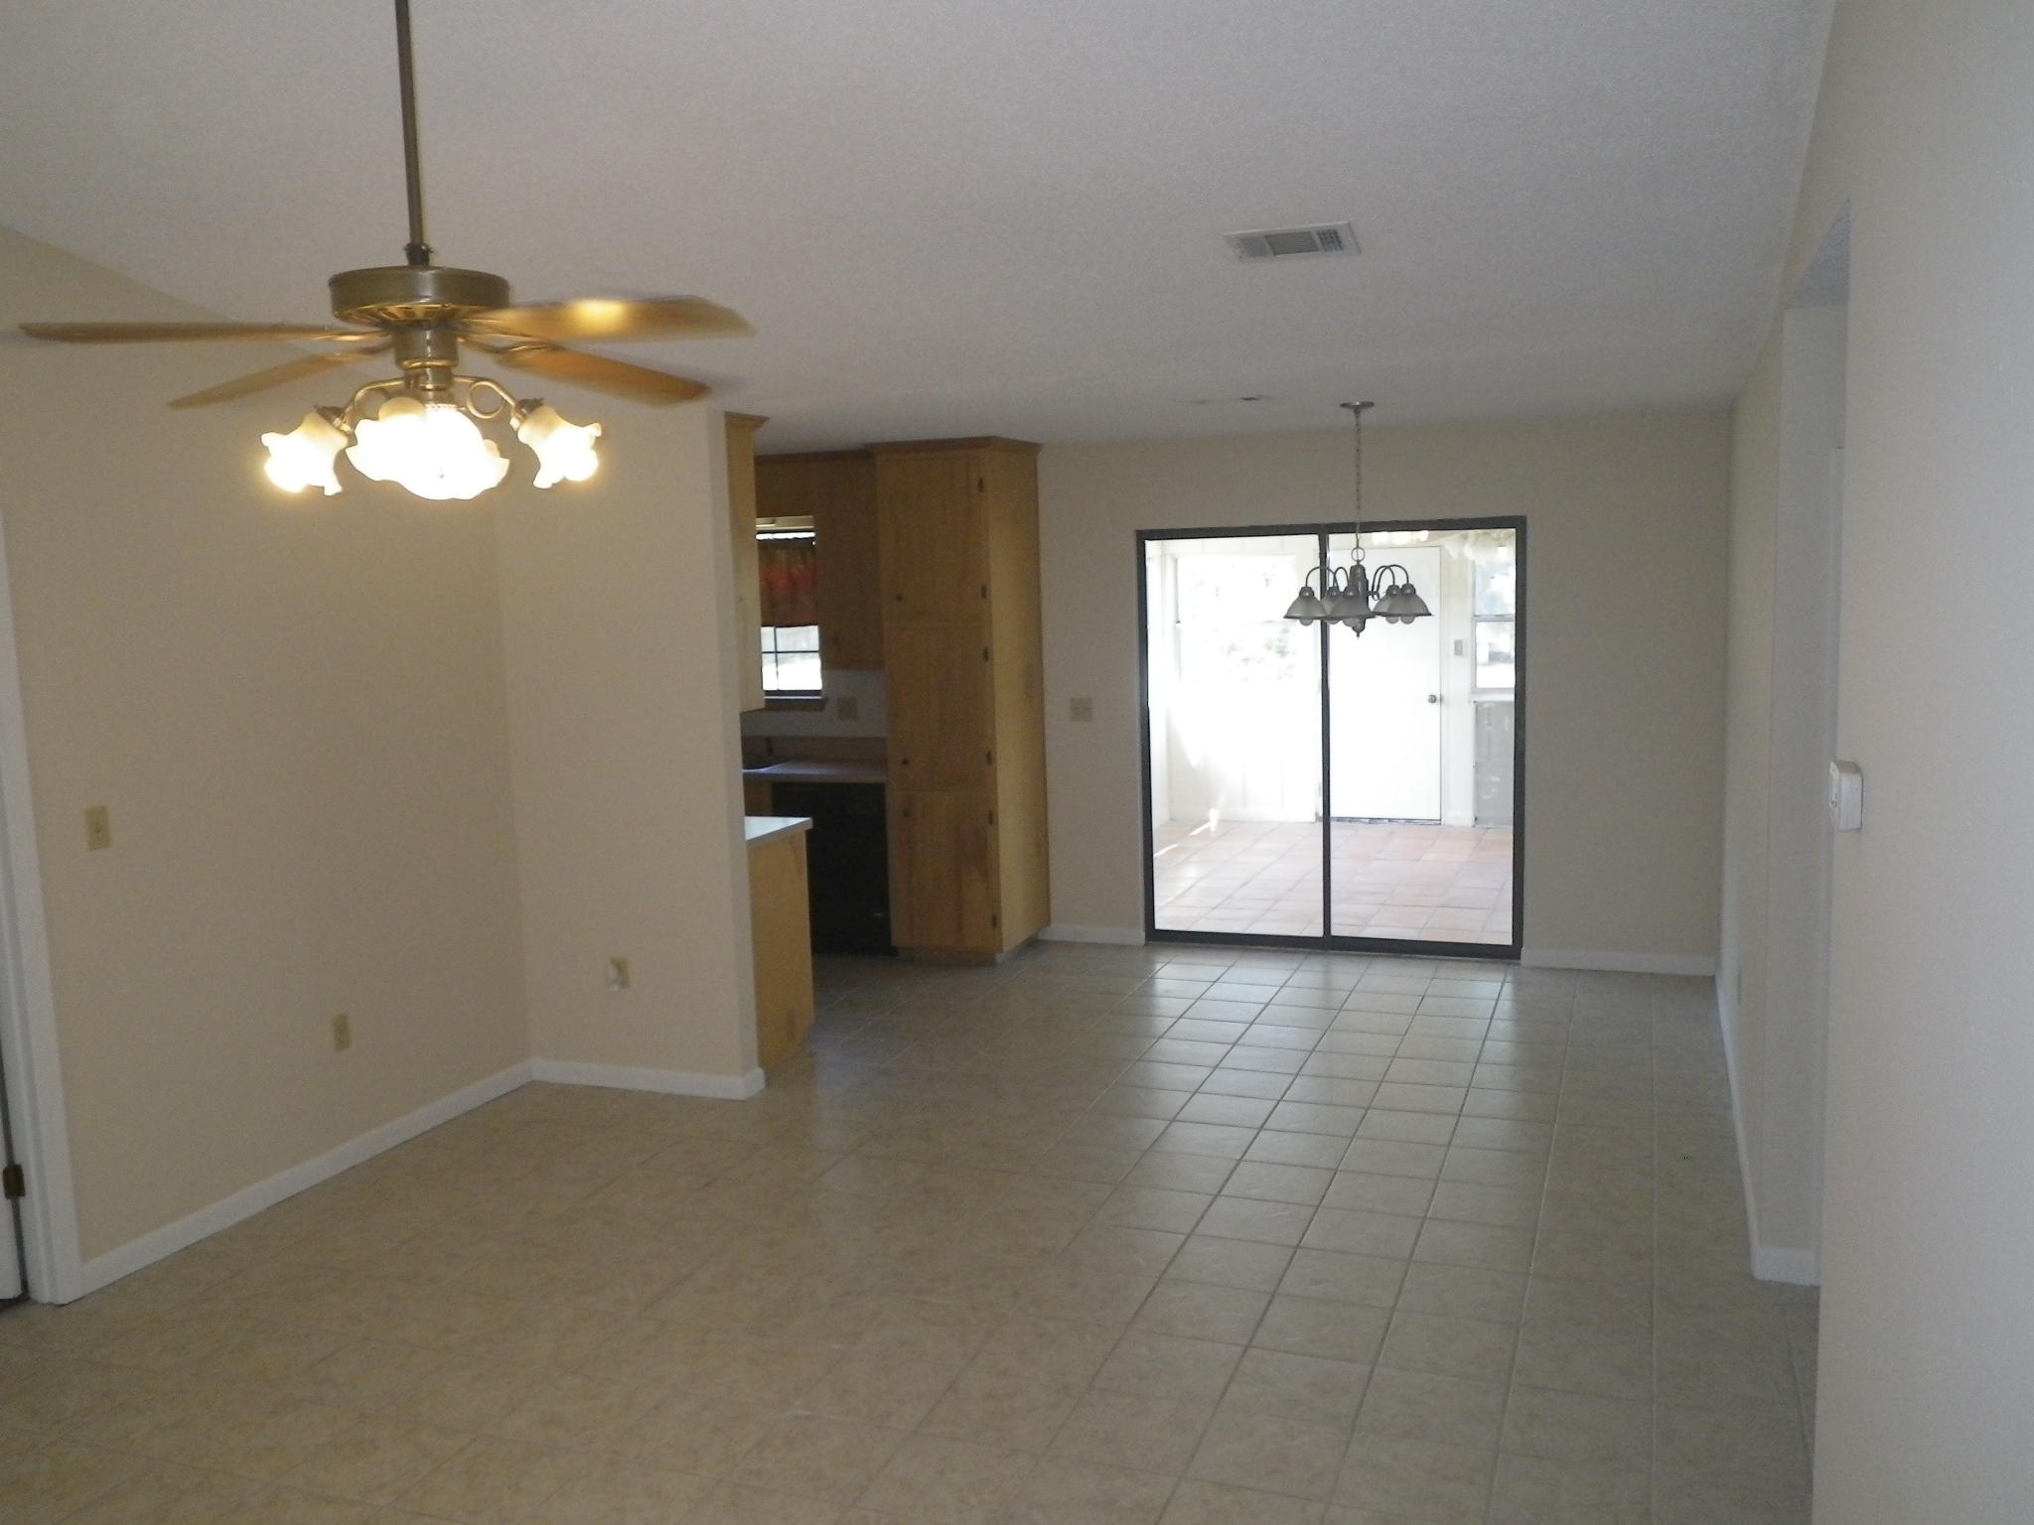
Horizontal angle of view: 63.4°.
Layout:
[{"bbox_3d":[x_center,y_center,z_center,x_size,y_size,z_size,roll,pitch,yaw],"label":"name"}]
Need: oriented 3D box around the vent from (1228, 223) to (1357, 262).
[{"bbox_3d":[0.678,-1.269,4.025,0.300,0.020,0.175,1,-6,21],"label":"vent"}]

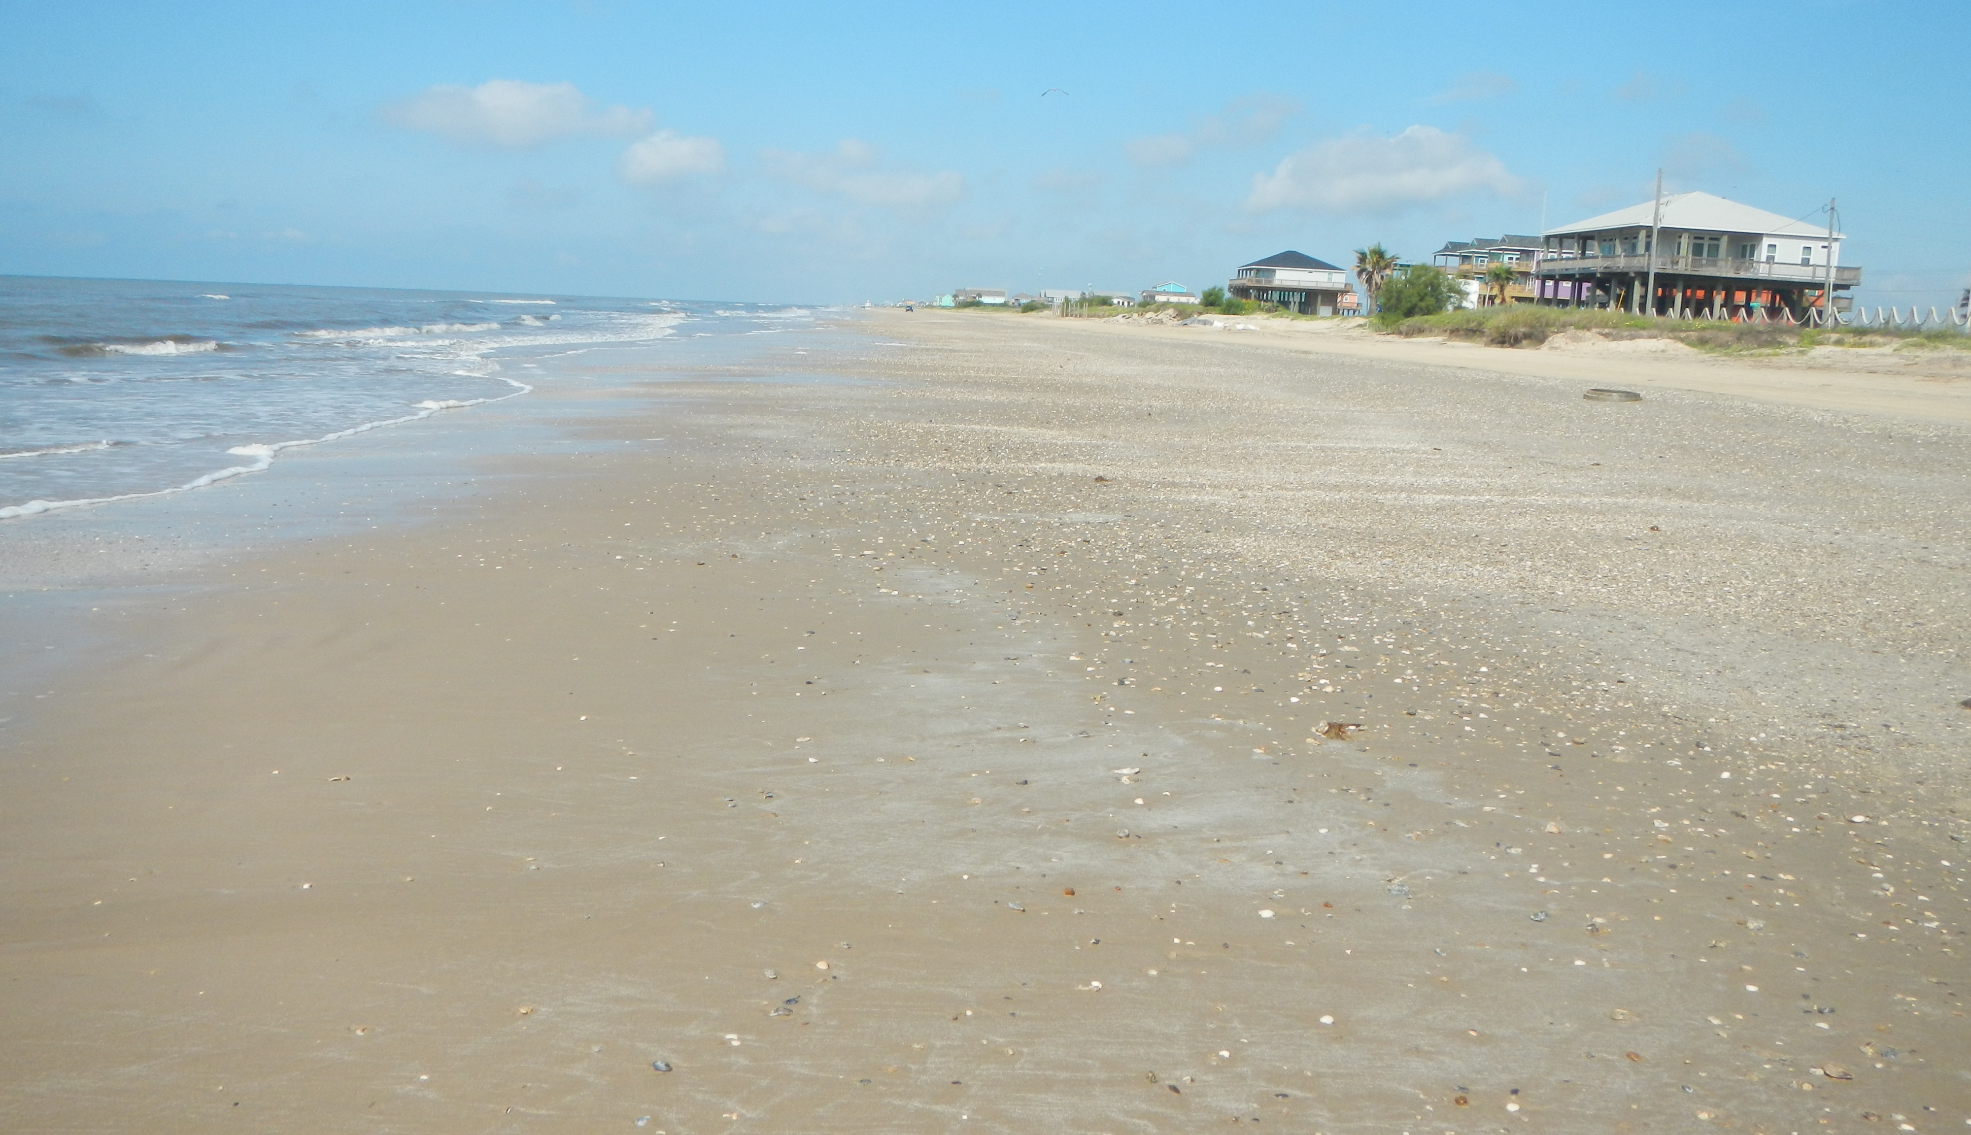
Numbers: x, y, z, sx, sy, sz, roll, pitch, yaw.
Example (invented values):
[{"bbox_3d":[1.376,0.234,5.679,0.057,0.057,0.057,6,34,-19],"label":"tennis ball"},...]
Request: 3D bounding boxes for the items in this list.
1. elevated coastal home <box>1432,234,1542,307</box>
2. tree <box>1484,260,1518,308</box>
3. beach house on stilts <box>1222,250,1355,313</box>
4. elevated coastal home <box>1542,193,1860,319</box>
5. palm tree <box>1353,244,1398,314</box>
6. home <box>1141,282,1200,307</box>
[{"bbox_3d":[61.408,-33.741,186.300,11.000,9.400,22.500,1,9,-4],"label":"elevated coastal home"},{"bbox_3d":[44.452,-24.192,137.649,3.000,4.600,3.000,1,9,-4],"label":"tree"},{"bbox_3d":[41.414,-38.859,216.583,14.500,9.150,11.500,1,9,-4],"label":"beach house on stilts"},{"bbox_3d":[49.804,-21.762,112.208,15.400,9.100,14.600,1,9,-10],"label":"elevated coastal home"},{"bbox_3d":[36.091,-26.598,147.441,4.200,6.900,4.200,1,9,-4],"label":"palm tree"},{"bbox_3d":[40.115,-58.865,344.801,12.500,6.600,12.000,1,9,-4],"label":"home"}]

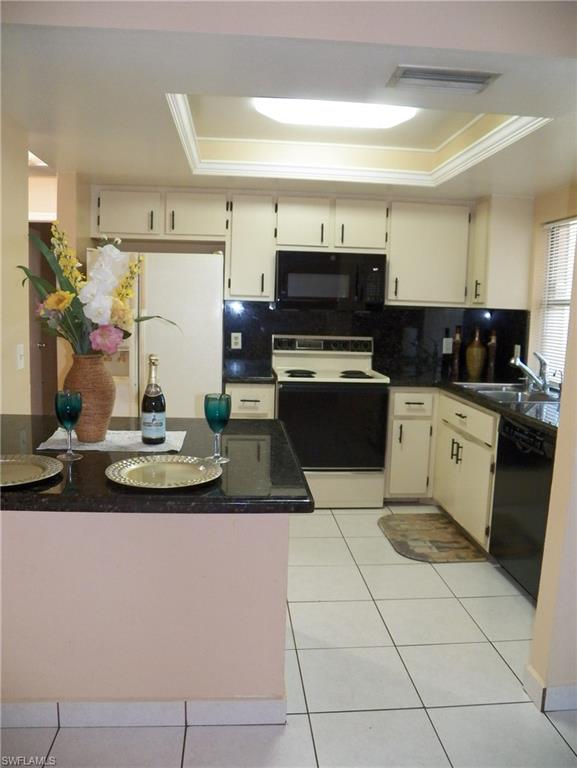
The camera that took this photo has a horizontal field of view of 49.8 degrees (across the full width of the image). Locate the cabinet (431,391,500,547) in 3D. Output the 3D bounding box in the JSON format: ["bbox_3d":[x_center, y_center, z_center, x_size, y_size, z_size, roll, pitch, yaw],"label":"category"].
[{"bbox_3d":[1.328,0.472,3.788,0.568,0.787,0.990,0,7,-5],"label":"cabinet"}]

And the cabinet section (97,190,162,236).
[{"bbox_3d":[-1.083,-1.180,4.376,0.402,0.281,0.330,1,7,-5],"label":"cabinet section"}]

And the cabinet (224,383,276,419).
[{"bbox_3d":[-0.288,0.390,4.499,0.348,0.875,0.620,1,7,-4],"label":"cabinet"}]

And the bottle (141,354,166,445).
[{"bbox_3d":[-0.482,0.052,2.213,0.087,0.313,0.087,-1,7,-12],"label":"bottle"}]

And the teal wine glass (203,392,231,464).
[{"bbox_3d":[-0.223,0.138,1.947,0.081,0.213,0.081,0,7,-7],"label":"teal wine glass"}]

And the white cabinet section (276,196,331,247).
[{"bbox_3d":[0.094,-1.142,4.479,0.363,0.323,0.330,1,7,-5],"label":"white cabinet section"}]

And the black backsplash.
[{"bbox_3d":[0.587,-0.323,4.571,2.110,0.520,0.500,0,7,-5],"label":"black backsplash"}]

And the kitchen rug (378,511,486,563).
[{"bbox_3d":[0.860,0.934,3.858,0.480,0.014,0.844,0,7,-5],"label":"kitchen rug"}]

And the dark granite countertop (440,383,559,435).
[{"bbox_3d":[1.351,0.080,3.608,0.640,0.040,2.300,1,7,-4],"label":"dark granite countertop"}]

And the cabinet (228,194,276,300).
[{"bbox_3d":[-0.265,-0.956,4.469,0.341,0.735,0.345,1,7,-4],"label":"cabinet"}]

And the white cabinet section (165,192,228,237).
[{"bbox_3d":[-0.643,-1.178,4.413,0.412,0.275,0.330,1,7,-5],"label":"white cabinet section"}]

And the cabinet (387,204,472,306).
[{"bbox_3d":[0.981,-0.935,4.546,0.615,0.730,0.345,1,7,-4],"label":"cabinet"}]

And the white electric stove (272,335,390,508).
[{"bbox_3d":[0.275,0.258,4.490,0.760,1.165,0.670,1,7,-4],"label":"white electric stove"}]

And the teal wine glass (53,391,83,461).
[{"bbox_3d":[-0.696,0.130,1.973,0.081,0.213,0.081,-2,7,-20],"label":"teal wine glass"}]

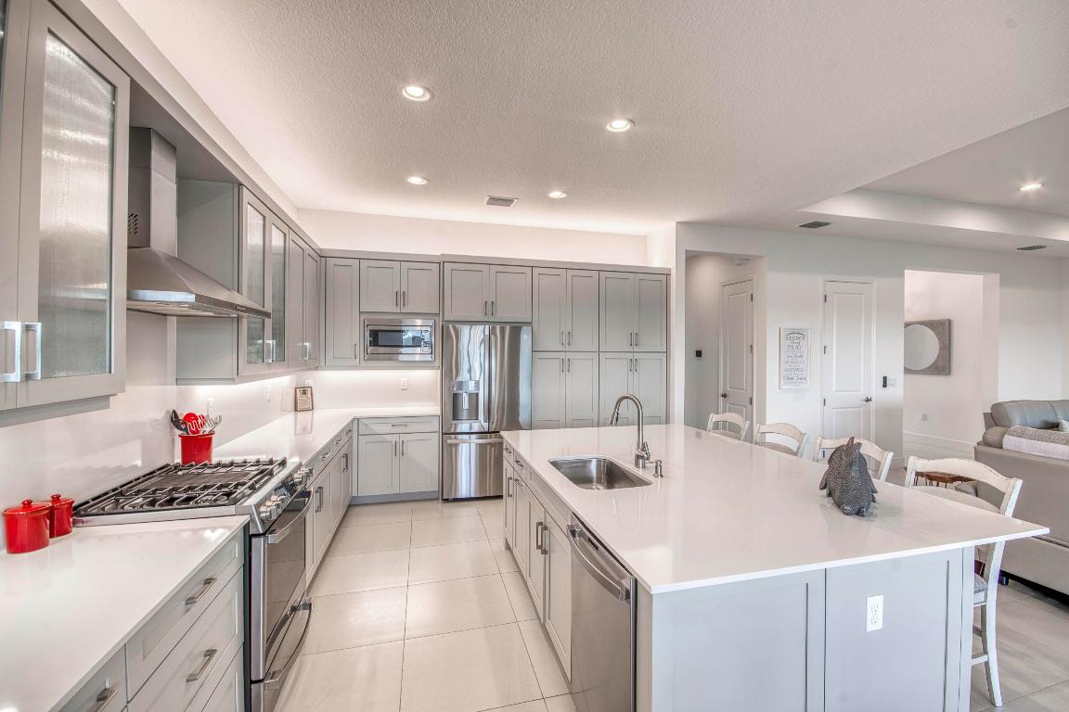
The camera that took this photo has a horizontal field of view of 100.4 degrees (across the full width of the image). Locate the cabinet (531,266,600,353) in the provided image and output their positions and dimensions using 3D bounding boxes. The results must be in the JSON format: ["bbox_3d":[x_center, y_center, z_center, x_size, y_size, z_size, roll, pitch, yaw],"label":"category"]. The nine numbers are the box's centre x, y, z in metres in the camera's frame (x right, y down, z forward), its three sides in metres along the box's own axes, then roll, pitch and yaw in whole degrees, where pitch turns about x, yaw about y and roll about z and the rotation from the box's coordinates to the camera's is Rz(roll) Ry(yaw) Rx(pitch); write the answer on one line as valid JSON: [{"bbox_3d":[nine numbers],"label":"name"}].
[{"bbox_3d":[0.280,-0.499,5.169,0.765,0.905,0.595,0,1,-14],"label":"cabinet"}]

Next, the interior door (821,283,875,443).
[{"bbox_3d":[4.048,0.283,5.769,0.768,2.443,0.038,0,1,-14],"label":"interior door"}]

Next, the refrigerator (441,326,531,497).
[{"bbox_3d":[-0.562,0.585,4.940,0.915,1.790,0.720,0,1,-14],"label":"refrigerator"}]

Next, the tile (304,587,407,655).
[{"bbox_3d":[-1.063,1.515,2.575,0.615,0.010,0.574,0,0,-14],"label":"tile"}]

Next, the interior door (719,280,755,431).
[{"bbox_3d":[2.680,0.277,5.867,0.035,2.445,0.590,0,1,-14],"label":"interior door"}]

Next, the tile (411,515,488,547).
[{"bbox_3d":[-0.746,1.506,3.855,0.620,0.010,0.597,0,0,-14],"label":"tile"}]

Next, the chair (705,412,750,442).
[{"bbox_3d":[1.383,0.991,3.675,0.520,1.030,0.460,0,1,-14],"label":"chair"}]

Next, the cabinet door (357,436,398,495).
[{"bbox_3d":[-1.542,1.070,4.411,0.372,0.598,0.020,0,0,-14],"label":"cabinet door"}]

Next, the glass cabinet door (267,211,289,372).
[{"bbox_3d":[-1.706,-0.391,2.967,0.025,0.970,0.430,0,1,-14],"label":"glass cabinet door"}]

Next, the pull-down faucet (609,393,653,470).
[{"bbox_3d":[0.513,0.405,2.379,0.220,0.386,0.100,0,1,-14],"label":"pull-down faucet"}]

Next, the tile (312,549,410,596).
[{"bbox_3d":[-1.206,1.520,3.150,0.607,0.010,0.600,0,1,-14],"label":"tile"}]

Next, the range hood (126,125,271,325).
[{"bbox_3d":[-1.512,-0.519,1.859,0.500,0.670,0.790,0,1,-14],"label":"range hood"}]

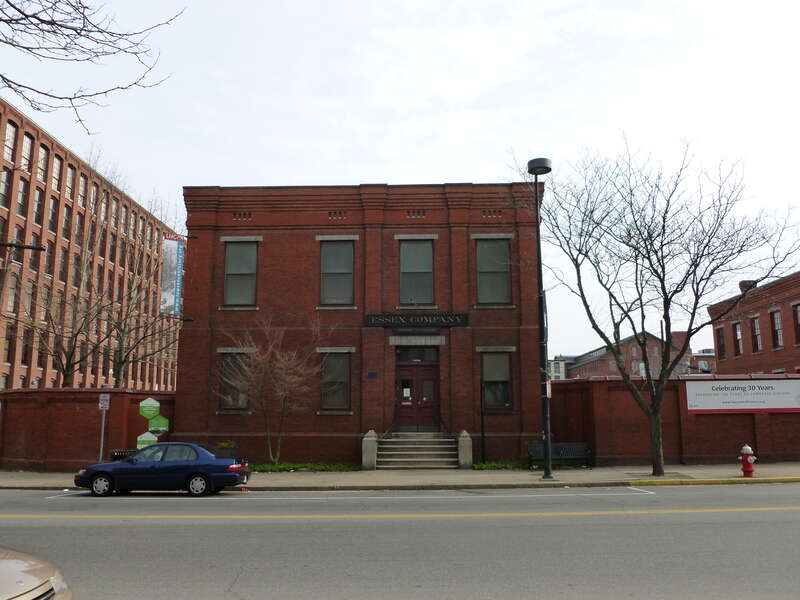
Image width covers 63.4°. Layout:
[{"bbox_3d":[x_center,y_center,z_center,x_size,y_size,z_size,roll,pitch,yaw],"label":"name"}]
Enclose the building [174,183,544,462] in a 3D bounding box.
[{"bbox_3d":[-1.268,1.696,29.159,13.000,10.150,12.000,0,-10,1],"label":"building"}]

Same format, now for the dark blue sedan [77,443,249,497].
[{"bbox_3d":[-6.263,4.466,17.409,4.370,1.370,1.690,0,-10,0],"label":"dark blue sedan"}]

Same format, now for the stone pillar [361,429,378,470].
[{"bbox_3d":[-0.950,4.925,21.334,0.460,1.280,0.460,0,-10,1],"label":"stone pillar"}]

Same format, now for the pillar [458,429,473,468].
[{"bbox_3d":[2.142,4.889,21.334,0.460,1.280,0.460,0,-10,1],"label":"pillar"}]

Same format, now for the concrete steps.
[{"bbox_3d":[0.609,5.121,22.001,2.650,1.050,1.750,0,-10,1],"label":"concrete steps"}]

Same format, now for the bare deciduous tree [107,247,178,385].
[{"bbox_3d":[-15.790,2.085,38.499,5.200,12.200,5.200,0,-10,1],"label":"bare deciduous tree"}]

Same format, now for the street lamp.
[{"bbox_3d":[4.294,0.457,19.044,0.720,9.400,0.800,0,-10,1],"label":"street lamp"}]

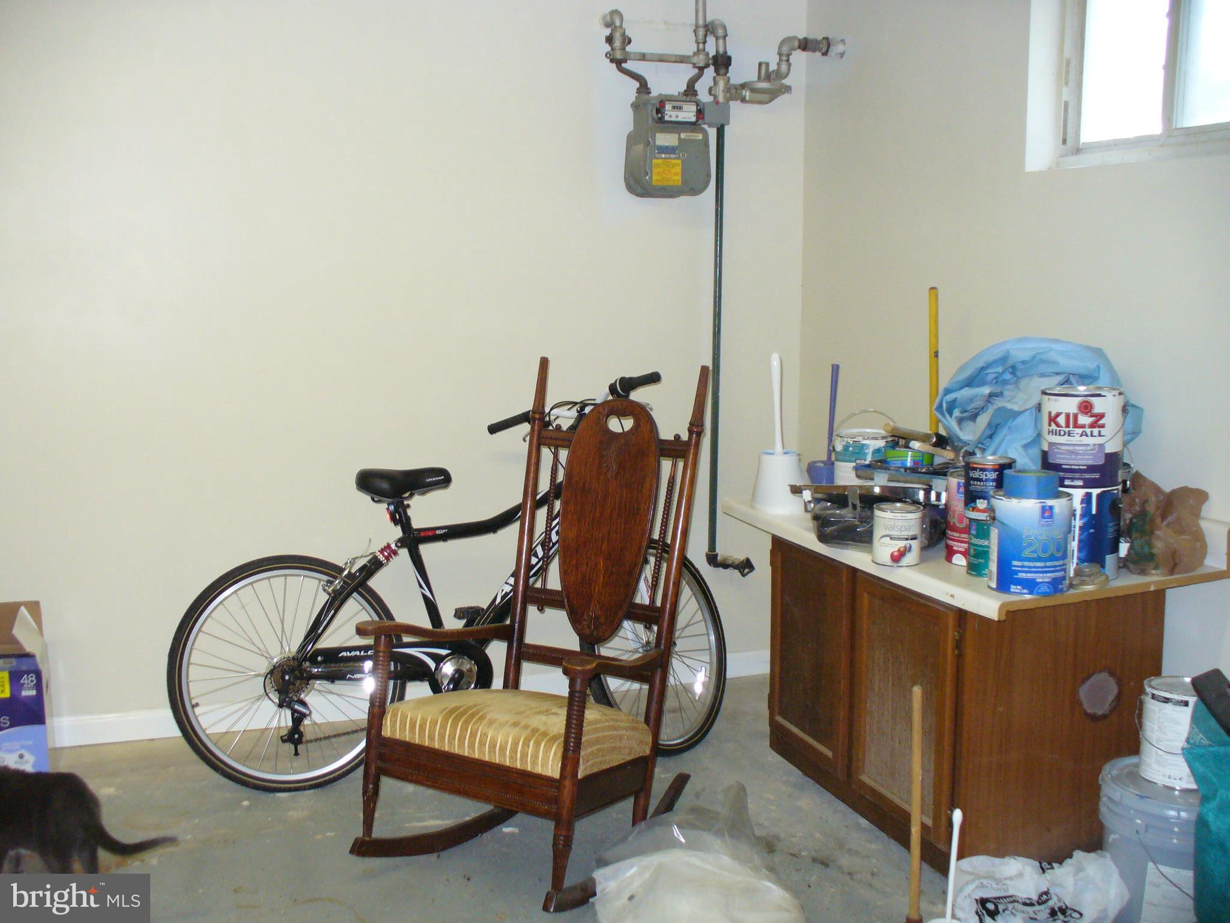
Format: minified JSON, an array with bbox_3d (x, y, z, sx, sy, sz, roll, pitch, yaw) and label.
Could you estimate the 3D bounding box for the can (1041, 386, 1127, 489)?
[{"bbox_3d":[1.014,-0.051,2.850,0.170,0.192,0.170,3,8,20],"label":"can"}]

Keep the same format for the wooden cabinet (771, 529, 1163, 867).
[{"bbox_3d":[0.828,0.535,3.278,0.525,0.610,0.905,-3,8,-19],"label":"wooden cabinet"}]

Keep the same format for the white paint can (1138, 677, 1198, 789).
[{"bbox_3d":[1.220,0.581,2.821,0.168,0.195,0.168,4,9,24],"label":"white paint can"}]

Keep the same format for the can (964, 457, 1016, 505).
[{"bbox_3d":[0.826,0.055,2.890,0.109,0.125,0.109,2,9,16],"label":"can"}]

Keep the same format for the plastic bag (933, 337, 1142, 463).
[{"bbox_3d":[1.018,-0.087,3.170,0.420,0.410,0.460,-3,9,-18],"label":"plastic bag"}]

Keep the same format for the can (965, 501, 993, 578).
[{"bbox_3d":[0.836,0.187,2.915,0.109,0.125,0.109,2,9,16],"label":"can"}]

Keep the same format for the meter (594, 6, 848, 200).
[{"bbox_3d":[0.348,-1.144,4.273,0.740,0.580,0.300,-3,9,-18],"label":"meter"}]

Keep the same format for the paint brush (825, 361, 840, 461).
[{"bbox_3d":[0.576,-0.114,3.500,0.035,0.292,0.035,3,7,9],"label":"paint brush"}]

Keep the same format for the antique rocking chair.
[{"bbox_3d":[-0.168,0.322,3.027,0.580,1.090,0.730,4,9,31],"label":"antique rocking chair"}]

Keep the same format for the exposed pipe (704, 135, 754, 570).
[{"bbox_3d":[0.365,-0.338,4.031,0.146,1.362,0.120,-3,8,-19],"label":"exposed pipe"}]

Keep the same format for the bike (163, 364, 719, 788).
[{"bbox_3d":[-0.434,0.316,3.838,1.680,1.180,0.580,-2,9,-13],"label":"bike"}]

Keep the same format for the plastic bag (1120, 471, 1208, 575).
[{"bbox_3d":[1.241,0.144,2.970,0.180,0.230,0.170,-3,9,-18],"label":"plastic bag"}]

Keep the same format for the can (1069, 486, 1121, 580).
[{"bbox_3d":[1.027,0.151,2.912,0.168,0.197,0.168,3,9,20],"label":"can"}]

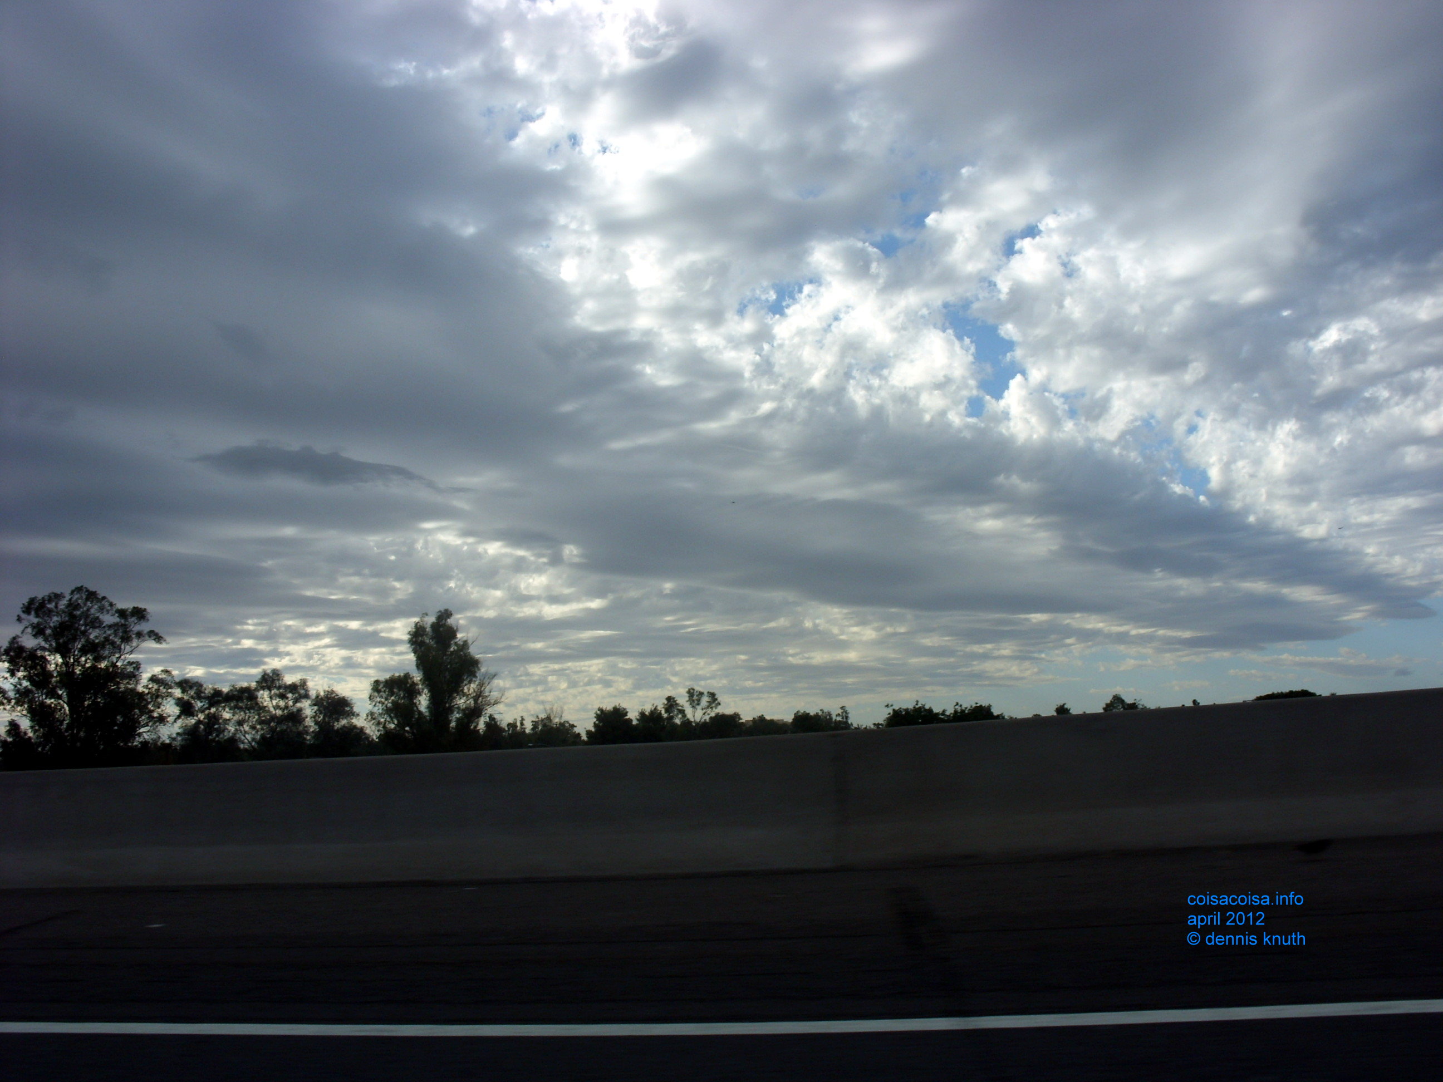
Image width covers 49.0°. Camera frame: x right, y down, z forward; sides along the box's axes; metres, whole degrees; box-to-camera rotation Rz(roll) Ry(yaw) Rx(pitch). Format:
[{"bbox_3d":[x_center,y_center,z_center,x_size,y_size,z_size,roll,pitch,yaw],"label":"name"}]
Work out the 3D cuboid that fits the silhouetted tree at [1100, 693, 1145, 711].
[{"bbox_3d":[39.271,17.154,155.000,4.302,4.412,4.087,-3,-7,0],"label":"silhouetted tree"}]

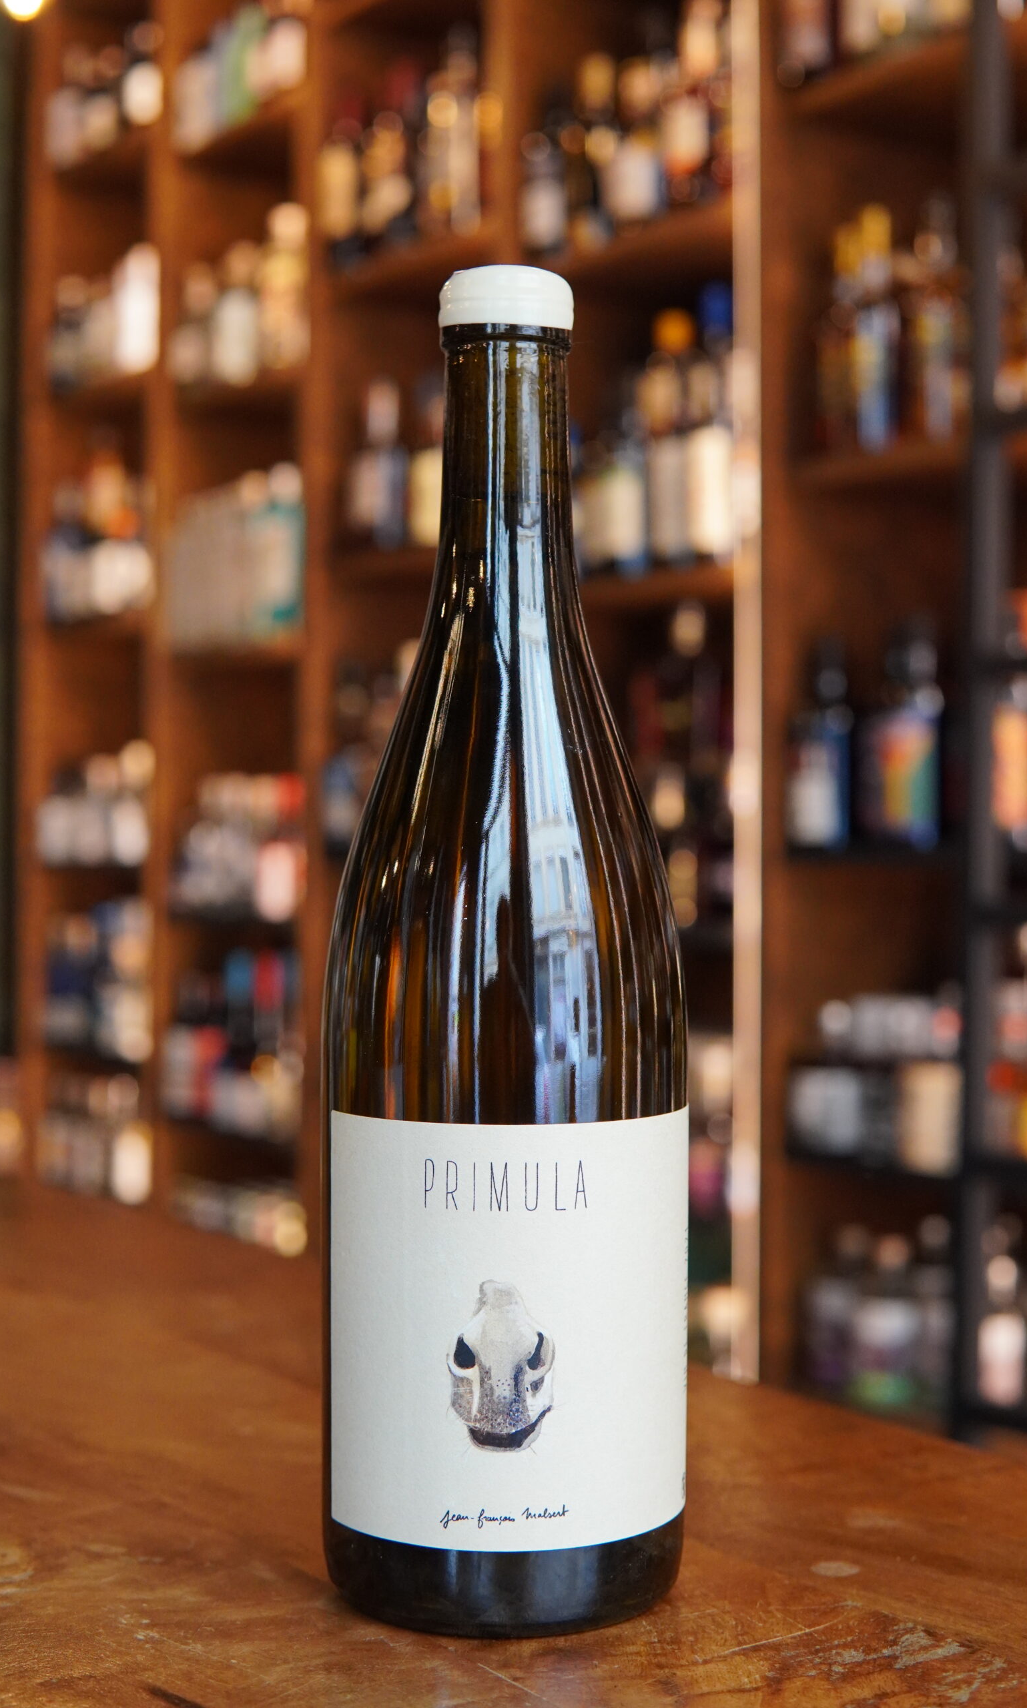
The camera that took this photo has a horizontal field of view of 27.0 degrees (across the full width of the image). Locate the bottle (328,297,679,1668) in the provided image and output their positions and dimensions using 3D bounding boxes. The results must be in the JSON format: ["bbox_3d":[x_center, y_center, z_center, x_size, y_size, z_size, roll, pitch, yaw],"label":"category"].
[{"bbox_3d":[-0.002,0.017,0.487,0.082,0.297,0.082,0,0,0],"label":"bottle"}]

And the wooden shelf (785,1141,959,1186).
[{"bbox_3d":[0.584,0.365,2.513,0.265,0.031,0.478,0,0,-37],"label":"wooden shelf"}]

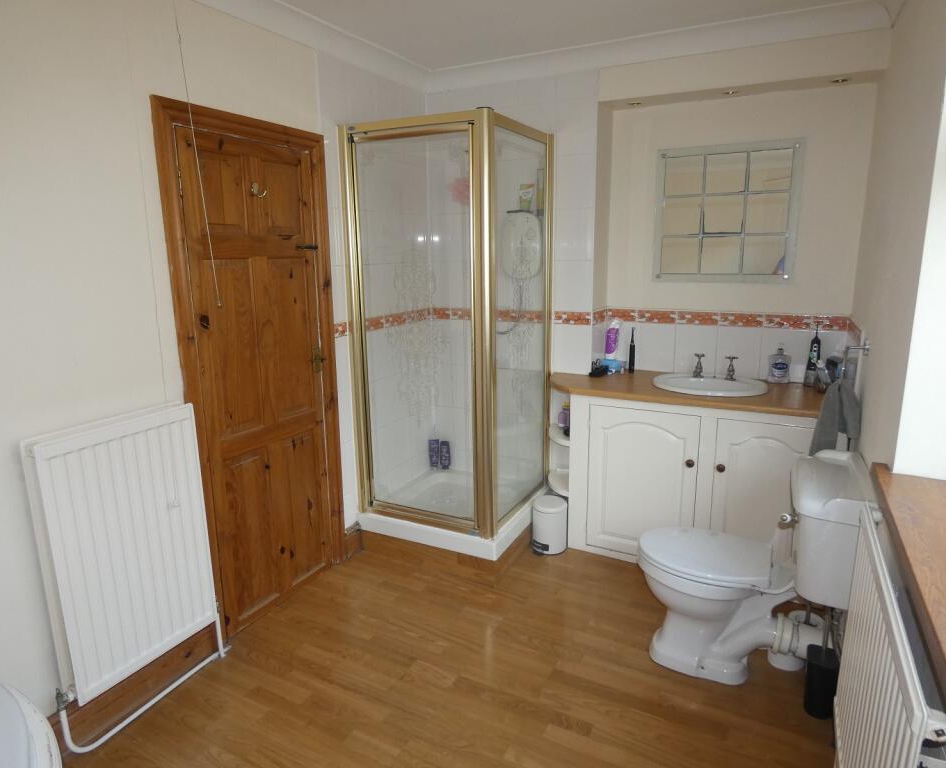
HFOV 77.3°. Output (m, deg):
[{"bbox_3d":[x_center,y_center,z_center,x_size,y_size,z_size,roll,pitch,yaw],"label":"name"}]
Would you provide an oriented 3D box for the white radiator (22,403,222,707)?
[{"bbox_3d":[-1.078,0.512,1.885,0.064,0.817,0.493,6,14,26],"label":"white radiator"}]

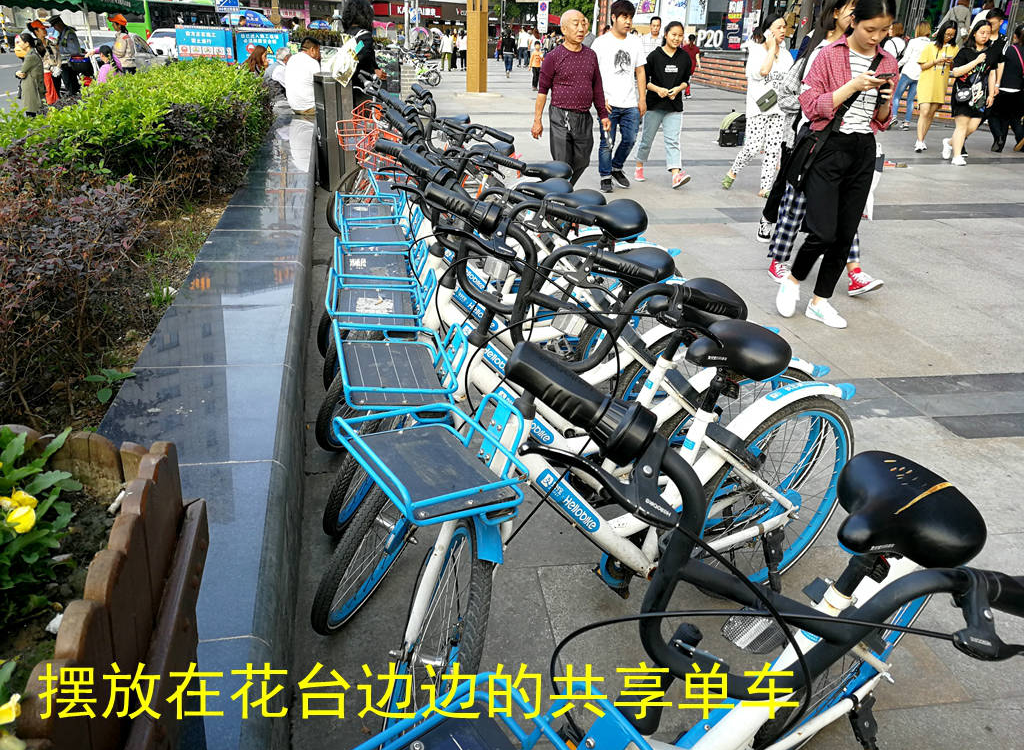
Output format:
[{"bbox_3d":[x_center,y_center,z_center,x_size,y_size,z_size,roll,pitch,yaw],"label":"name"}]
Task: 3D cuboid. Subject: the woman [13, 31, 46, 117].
[{"bbox_3d":[-7.848,-4.823,13.049,0.450,1.380,0.450,-8,25,-21],"label":"woman"}]

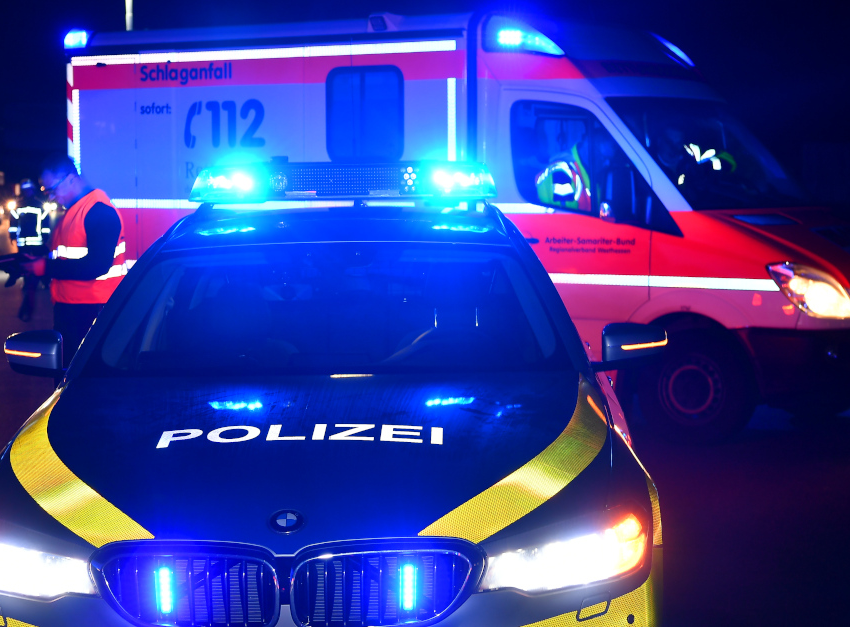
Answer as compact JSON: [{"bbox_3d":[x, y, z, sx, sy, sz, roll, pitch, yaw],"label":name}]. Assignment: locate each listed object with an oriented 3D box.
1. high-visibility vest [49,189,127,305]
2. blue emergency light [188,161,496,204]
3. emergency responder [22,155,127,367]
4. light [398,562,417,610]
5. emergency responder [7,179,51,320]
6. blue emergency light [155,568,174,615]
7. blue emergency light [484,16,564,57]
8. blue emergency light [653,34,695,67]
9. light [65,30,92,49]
[{"bbox_3d":[-1.737,-0.346,7.820,0.340,0.600,0.460,-2,5,-22],"label":"high-visibility vest"},{"bbox_3d":[-0.302,-0.479,5.550,1.120,0.140,0.310,-1,5,1],"label":"blue emergency light"},{"bbox_3d":[-1.788,0.059,7.821,0.470,1.740,0.490,-2,5,-22],"label":"emergency responder"},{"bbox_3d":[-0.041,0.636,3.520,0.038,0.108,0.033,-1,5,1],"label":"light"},{"bbox_3d":[-4.878,-0.777,18.771,0.550,1.760,0.420,-1,5,-12],"label":"emergency responder"},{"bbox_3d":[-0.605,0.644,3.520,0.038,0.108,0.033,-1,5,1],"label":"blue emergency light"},{"bbox_3d":[0.650,-1.812,9.910,0.530,0.260,0.220,2,5,27],"label":"blue emergency light"},{"bbox_3d":[1.785,-1.915,11.130,0.420,0.220,0.200,2,5,27],"label":"blue emergency light"},{"bbox_3d":[-2.642,-2.084,11.500,0.200,0.140,0.180,2,5,27],"label":"light"}]

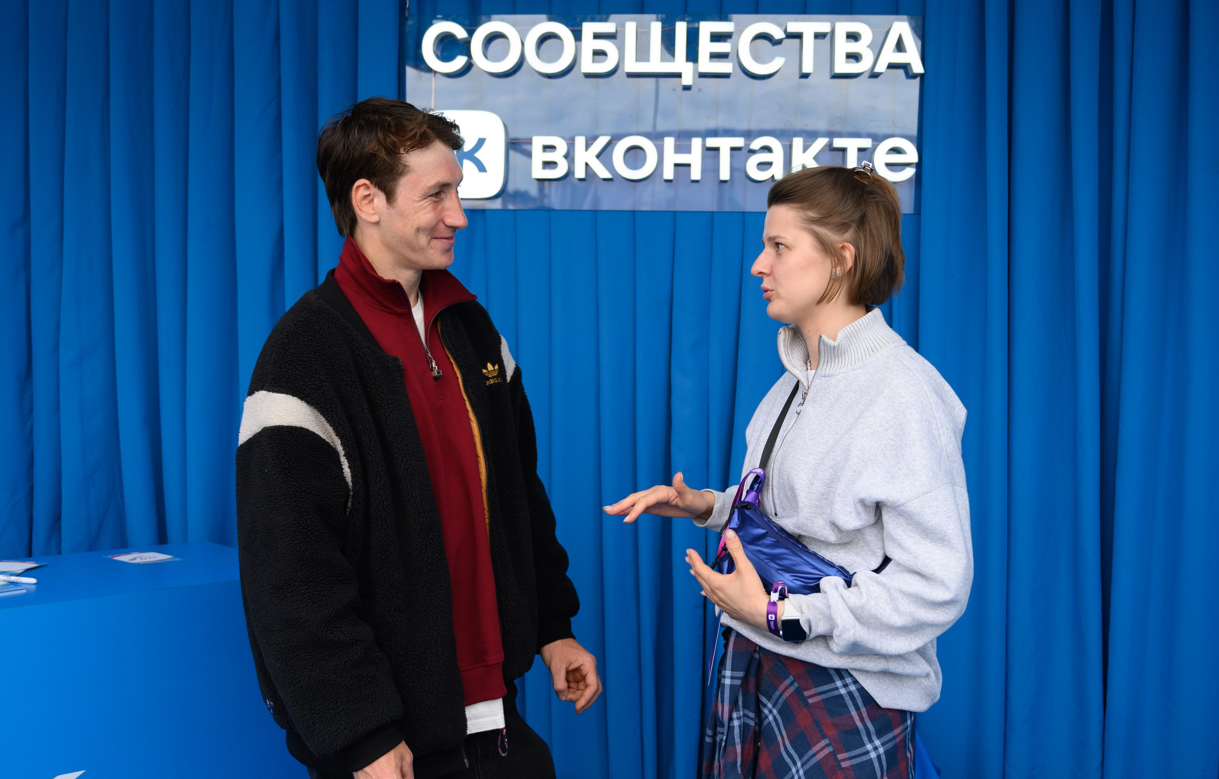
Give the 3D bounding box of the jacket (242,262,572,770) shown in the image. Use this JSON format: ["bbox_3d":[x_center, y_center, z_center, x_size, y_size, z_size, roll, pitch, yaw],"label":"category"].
[{"bbox_3d":[-0.285,0.168,1.830,0.360,0.680,0.510,2,3,39],"label":"jacket"}]

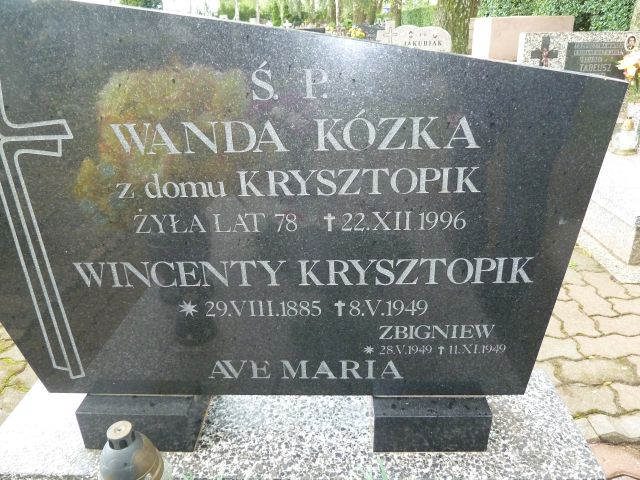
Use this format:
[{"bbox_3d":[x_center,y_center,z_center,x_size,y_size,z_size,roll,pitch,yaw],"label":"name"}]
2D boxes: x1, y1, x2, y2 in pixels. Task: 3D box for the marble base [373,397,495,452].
[{"bbox_3d":[0.208,0.323,0.913,0.210,0.089,0.154,0,29,3],"label":"marble base"}]

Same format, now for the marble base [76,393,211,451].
[{"bbox_3d":[-0.344,0.328,0.934,0.210,0.089,0.154,0,29,3],"label":"marble base"}]

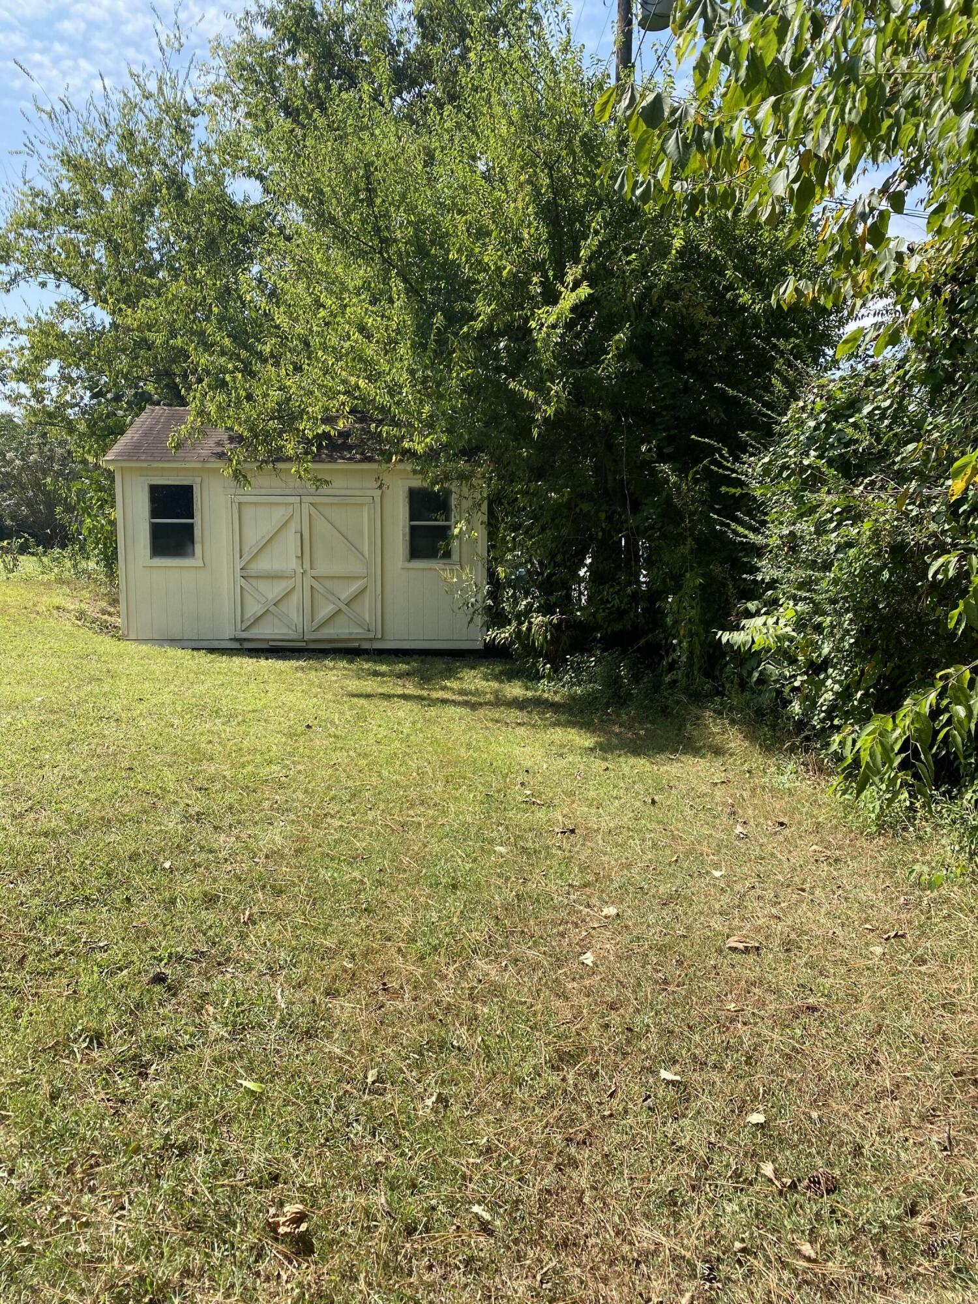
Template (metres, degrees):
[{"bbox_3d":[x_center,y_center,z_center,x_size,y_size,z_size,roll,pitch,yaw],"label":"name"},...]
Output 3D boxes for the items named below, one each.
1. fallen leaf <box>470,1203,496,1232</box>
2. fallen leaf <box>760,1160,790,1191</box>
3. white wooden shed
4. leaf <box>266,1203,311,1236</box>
[{"bbox_3d":[-0.012,1.244,2.162,0.045,0.020,0.065,-5,10,-38],"label":"fallen leaf"},{"bbox_3d":[0.670,1.229,2.299,0.050,0.025,0.080,-2,8,-18],"label":"fallen leaf"},{"bbox_3d":[-2.573,-1.966,14.960,5.120,3.440,3.970,0,8,-3],"label":"white wooden shed"},{"bbox_3d":[-0.436,1.236,2.134,0.100,0.040,0.065,-1,8,-11],"label":"leaf"}]

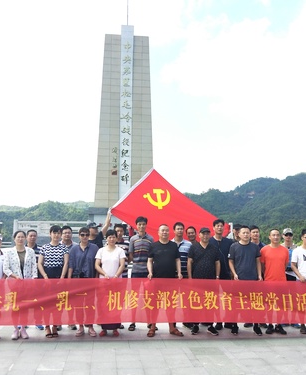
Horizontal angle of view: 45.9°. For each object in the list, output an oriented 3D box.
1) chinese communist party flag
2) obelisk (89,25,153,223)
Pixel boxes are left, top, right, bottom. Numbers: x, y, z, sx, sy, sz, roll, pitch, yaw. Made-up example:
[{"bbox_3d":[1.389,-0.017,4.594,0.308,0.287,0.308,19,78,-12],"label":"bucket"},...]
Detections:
[{"bbox_3d":[0.315,0.480,6.500,1.750,1.150,0.200,41,-6,6],"label":"chinese communist party flag"},{"bbox_3d":[-2.598,-5.040,34.112,5.900,19.200,4.800,1,-8,-6],"label":"obelisk"}]

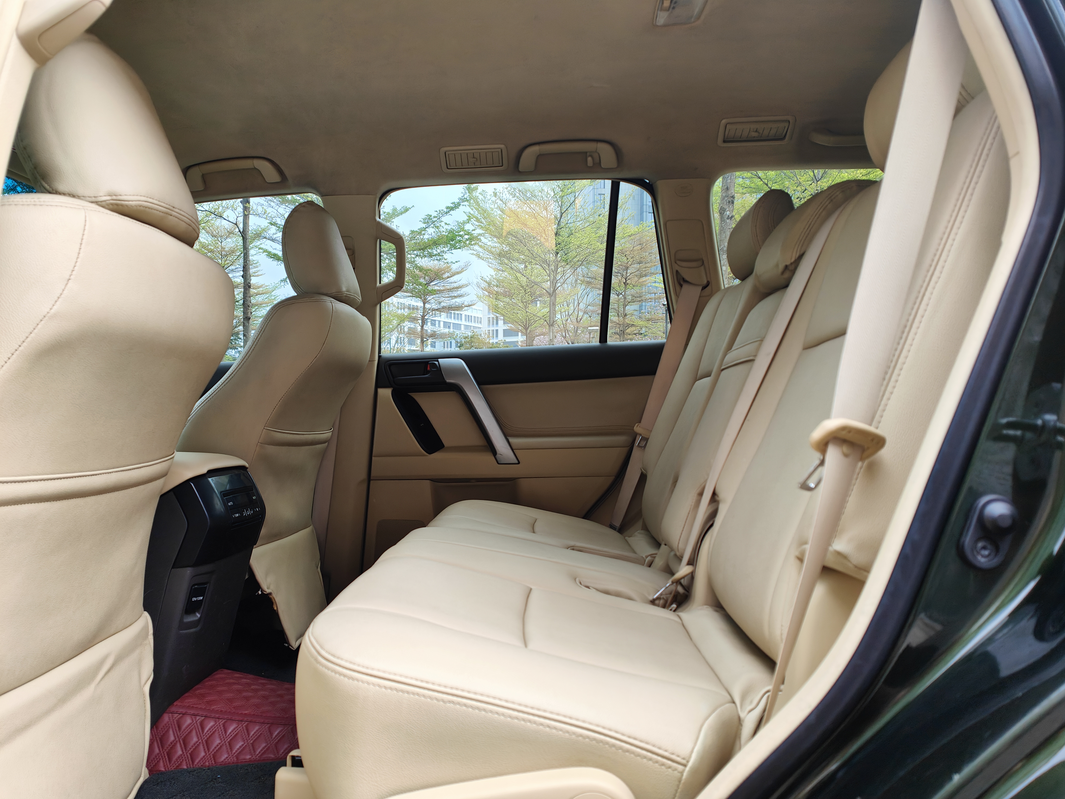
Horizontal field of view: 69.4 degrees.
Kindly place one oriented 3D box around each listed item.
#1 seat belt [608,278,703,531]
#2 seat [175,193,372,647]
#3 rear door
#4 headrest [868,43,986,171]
[{"bbox_3d":[0.293,0.011,1.865,0.065,0.660,0.060,18,2,4],"label":"seat belt"},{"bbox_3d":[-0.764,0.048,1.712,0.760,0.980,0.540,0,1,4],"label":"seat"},{"bbox_3d":[-0.033,-0.021,2.007,0.920,1.170,0.200,0,1,4],"label":"rear door"},{"bbox_3d":[0.431,-0.318,0.764,0.125,0.180,0.260,22,2,3],"label":"headrest"}]

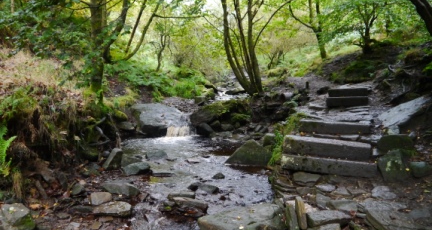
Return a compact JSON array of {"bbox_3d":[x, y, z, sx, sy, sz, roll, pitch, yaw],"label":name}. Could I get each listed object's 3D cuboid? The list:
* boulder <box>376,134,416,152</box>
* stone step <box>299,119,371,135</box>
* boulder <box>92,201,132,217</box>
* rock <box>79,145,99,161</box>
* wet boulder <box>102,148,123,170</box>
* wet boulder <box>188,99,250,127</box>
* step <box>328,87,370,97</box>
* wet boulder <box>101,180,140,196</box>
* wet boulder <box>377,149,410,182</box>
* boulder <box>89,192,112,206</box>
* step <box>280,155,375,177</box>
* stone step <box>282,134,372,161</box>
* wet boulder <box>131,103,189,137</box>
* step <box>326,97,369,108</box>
[{"bbox_3d":[2.638,0.420,5.150,0.480,0.260,0.360,2,7,14],"label":"boulder"},{"bbox_3d":[1.964,0.204,5.870,1.140,0.165,0.320,1,5,15],"label":"stone step"},{"bbox_3d":[-1.203,1.099,4.080,0.420,0.120,0.260,1,5,10],"label":"boulder"},{"bbox_3d":[-2.221,0.669,6.100,0.310,0.250,0.280,0,5,0],"label":"rock"},{"bbox_3d":[-1.600,0.672,5.400,0.260,0.280,0.280,-1,7,-10],"label":"wet boulder"},{"bbox_3d":[0.092,-0.061,9.700,1.500,0.680,1.050,0,5,0],"label":"wet boulder"},{"bbox_3d":[2.858,-0.487,7.600,0.830,0.175,0.330,1,7,8],"label":"step"},{"bbox_3d":[-1.257,0.957,4.600,0.500,0.150,0.280,1,7,10],"label":"wet boulder"},{"bbox_3d":[2.275,0.642,4.500,0.370,0.370,0.310,1,5,10],"label":"wet boulder"},{"bbox_3d":[-1.418,1.028,4.300,0.260,0.120,0.180,-1,7,-10],"label":"boulder"},{"bbox_3d":[1.565,0.703,4.870,1.250,0.175,0.320,2,5,25],"label":"step"},{"bbox_3d":[1.596,0.459,5.000,1.180,0.190,0.370,3,7,23],"label":"stone step"},{"bbox_3d":[-1.470,0.125,9.400,1.450,0.720,1.100,0,5,0],"label":"wet boulder"},{"bbox_3d":[2.718,-0.274,7.300,0.870,0.185,0.360,1,7,8],"label":"step"}]

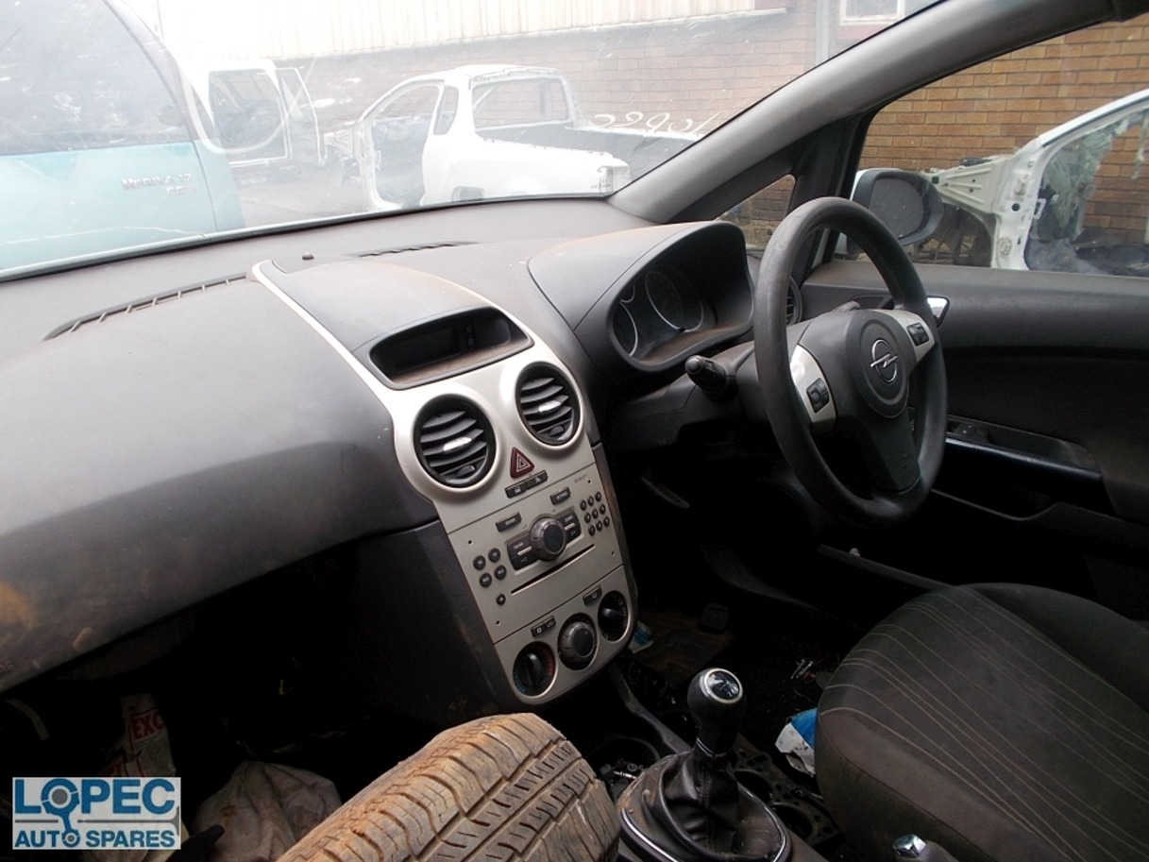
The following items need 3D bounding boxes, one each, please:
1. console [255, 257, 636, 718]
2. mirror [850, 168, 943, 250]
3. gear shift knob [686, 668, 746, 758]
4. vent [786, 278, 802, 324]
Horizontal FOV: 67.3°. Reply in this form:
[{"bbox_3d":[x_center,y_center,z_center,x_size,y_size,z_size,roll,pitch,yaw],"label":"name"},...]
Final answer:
[{"bbox_3d":[-0.140,0.030,0.963,0.400,0.410,0.250,16,28,40],"label":"console"},{"bbox_3d":[0.513,-0.363,1.420,0.200,0.135,0.105,-19,26,-35],"label":"mirror"},{"bbox_3d":[0.130,0.256,0.785,0.052,0.083,0.052,3,27,-2],"label":"gear shift knob"},{"bbox_3d":[0.325,-0.194,1.325,0.045,0.100,0.100,1,18,45],"label":"vent"}]

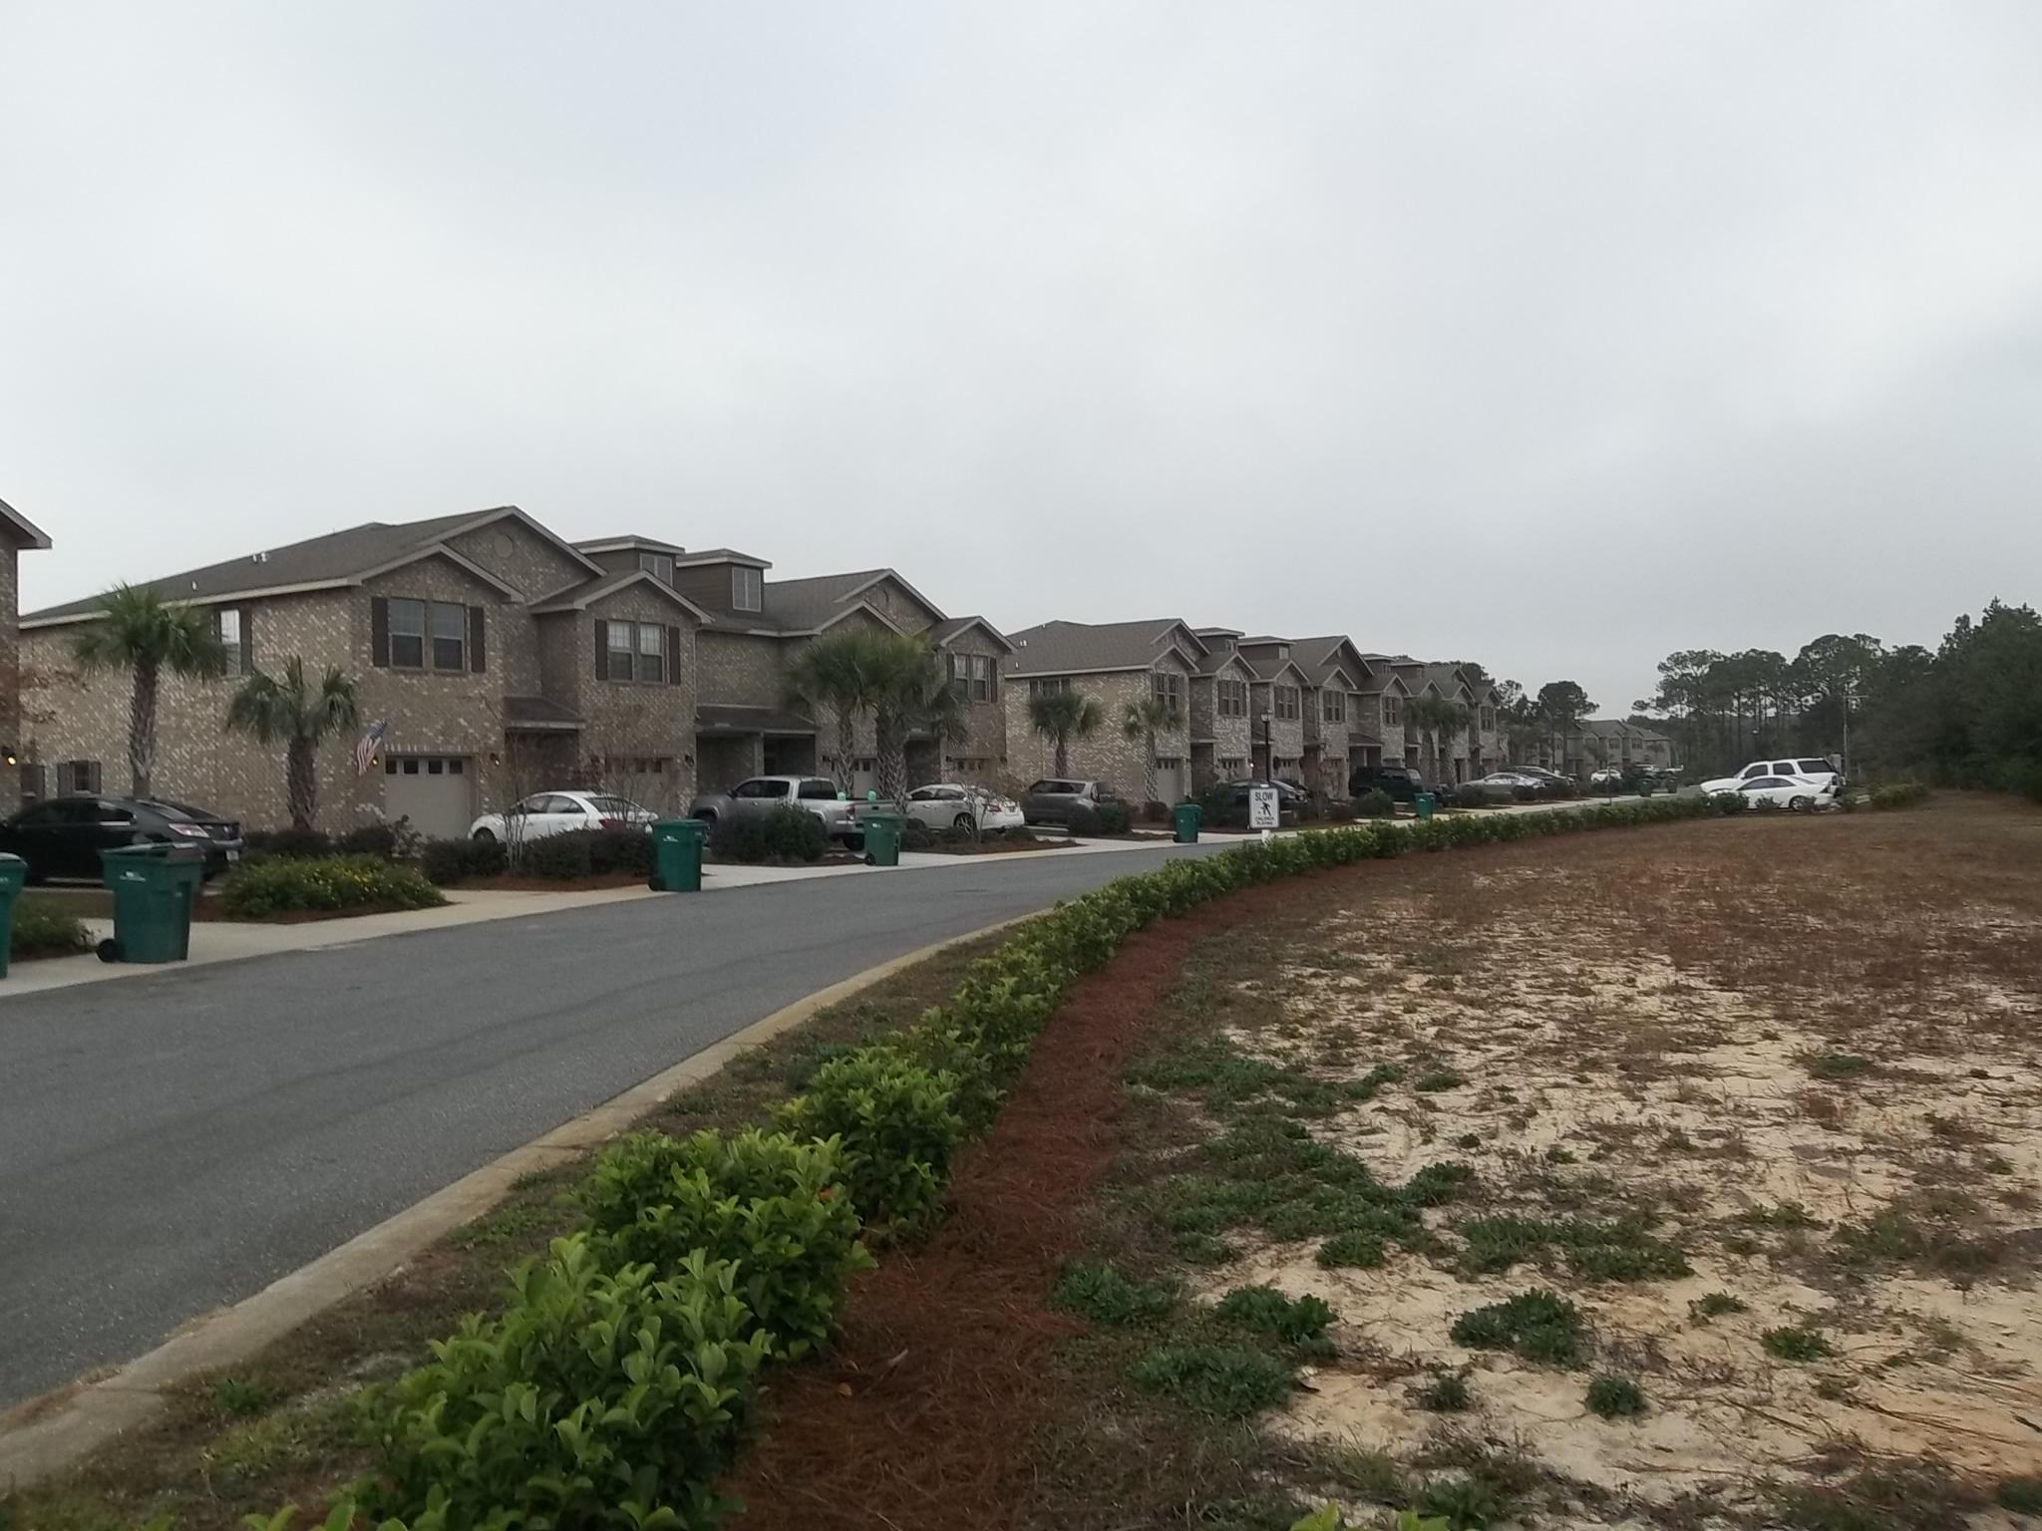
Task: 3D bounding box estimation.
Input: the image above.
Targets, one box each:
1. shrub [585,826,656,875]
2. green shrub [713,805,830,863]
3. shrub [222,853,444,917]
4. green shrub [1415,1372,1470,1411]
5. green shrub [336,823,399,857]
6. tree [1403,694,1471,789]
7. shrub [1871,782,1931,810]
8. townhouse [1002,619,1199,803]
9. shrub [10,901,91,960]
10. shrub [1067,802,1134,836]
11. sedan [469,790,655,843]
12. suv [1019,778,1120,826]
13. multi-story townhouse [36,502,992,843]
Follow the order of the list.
[{"bbox_3d":[-7.366,1.548,29.300,1.350,0.870,1.300,-1,-1,-14],"label":"shrub"},{"bbox_3d":[-5.189,1.392,33.000,2.250,1.170,1.400,-1,-1,10],"label":"green shrub"},{"bbox_3d":[-9.595,1.648,22.200,1.600,0.680,2.900,-1,-1,16],"label":"shrub"},{"bbox_3d":[1.023,1.515,3.870,0.130,0.060,0.110,-1,-1,0],"label":"green shrub"},{"bbox_3d":[-13.535,1.606,33.000,1.350,0.750,1.250,-1,-1,-22],"label":"green shrub"},{"bbox_3d":[22.961,-1.008,88.000,3.600,5.800,3.300,-1,-1,15],"label":"tree"},{"bbox_3d":[32.532,1.090,59.000,2.200,0.850,1.500,-1,-1,25],"label":"shrub"},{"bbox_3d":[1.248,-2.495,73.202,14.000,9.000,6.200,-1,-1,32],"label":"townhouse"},{"bbox_3d":[-10.222,1.686,16.500,0.900,0.520,1.100,-1,-1,10],"label":"shrub"},{"bbox_3d":[2.330,1.633,47.000,1.950,0.970,1.600,-1,-1,3],"label":"shrub"},{"bbox_3d":[-10.108,1.298,35.205,4.750,1.450,1.800,-1,-1,32],"label":"sedan"},{"bbox_3d":[1.326,1.302,55.660,4.400,1.620,1.800,-1,-1,32],"label":"suv"},{"bbox_3d":[-14.539,-2.409,51.001,17.000,9.000,27.500,-1,-1,32],"label":"multi-story townhouse"}]

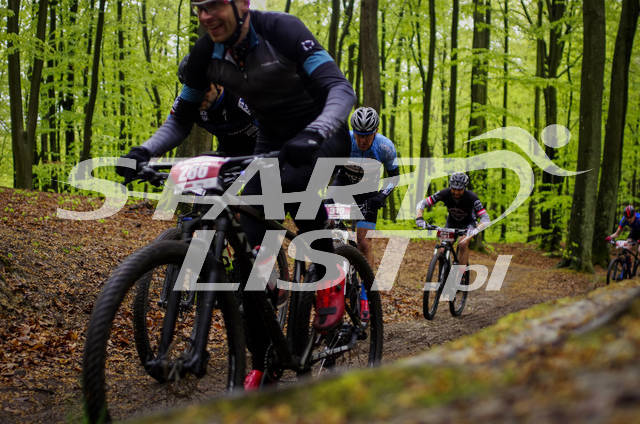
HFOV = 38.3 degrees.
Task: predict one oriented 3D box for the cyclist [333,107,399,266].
[{"bbox_3d":[0.315,0.020,6.830,0.680,1.560,0.880,2,-2,24],"label":"cyclist"}]

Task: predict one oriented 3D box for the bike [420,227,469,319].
[{"bbox_3d":[1.400,0.650,10.150,0.700,1.030,1.830,5,-2,22],"label":"bike"}]

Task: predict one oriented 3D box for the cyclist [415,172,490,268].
[{"bbox_3d":[1.500,0.190,10.250,0.760,1.300,0.860,3,-2,20],"label":"cyclist"}]

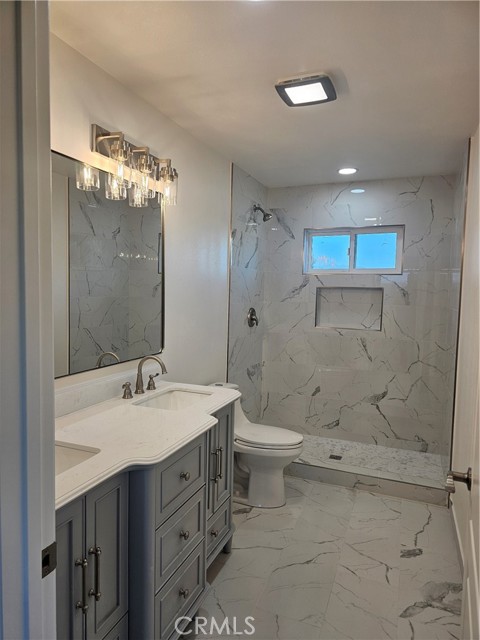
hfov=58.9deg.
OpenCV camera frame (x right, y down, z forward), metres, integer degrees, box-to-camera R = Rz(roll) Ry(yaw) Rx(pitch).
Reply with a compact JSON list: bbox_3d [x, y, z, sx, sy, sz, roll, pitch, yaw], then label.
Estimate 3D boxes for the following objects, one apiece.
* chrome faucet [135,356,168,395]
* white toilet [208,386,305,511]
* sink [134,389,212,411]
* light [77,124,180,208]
[{"bbox_3d":[-0.461,0.285,2.187,0.190,0.196,0.058,3,4,22],"label":"chrome faucet"},{"bbox_3d":[0.066,0.852,2.913,0.725,0.725,0.387,3,4,22],"label":"white toilet"},{"bbox_3d":[-0.334,0.468,2.114,0.258,0.139,0.372,3,4,22],"label":"sink"},{"bbox_3d":[-0.483,-0.745,2.112,0.178,0.278,0.531,3,4,22],"label":"light"}]

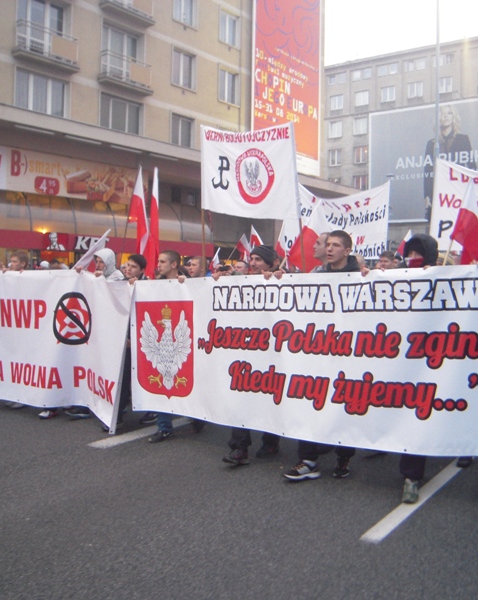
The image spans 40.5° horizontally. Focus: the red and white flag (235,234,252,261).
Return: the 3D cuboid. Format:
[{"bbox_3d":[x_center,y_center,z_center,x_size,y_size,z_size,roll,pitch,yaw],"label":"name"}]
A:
[{"bbox_3d":[0.116,-1.217,15.000,0.394,0.649,0.200,1,2,14],"label":"red and white flag"}]

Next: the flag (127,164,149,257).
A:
[{"bbox_3d":[-1.192,-1.057,7.600,0.258,1.069,0.200,1,2,14],"label":"flag"}]

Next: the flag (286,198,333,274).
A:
[{"bbox_3d":[0.674,-0.580,6.100,0.471,0.754,0.300,1,2,14],"label":"flag"}]

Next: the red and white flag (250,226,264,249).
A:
[{"bbox_3d":[0.392,-1.367,14.500,0.359,0.605,0.200,1,2,14],"label":"red and white flag"}]

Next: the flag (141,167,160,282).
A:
[{"bbox_3d":[-0.952,-0.817,7.000,0.206,1.255,0.200,1,2,14],"label":"flag"}]

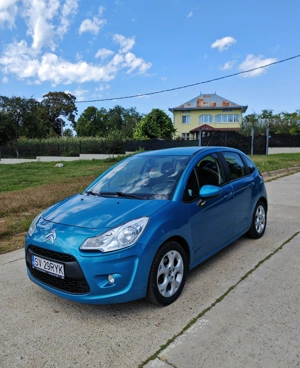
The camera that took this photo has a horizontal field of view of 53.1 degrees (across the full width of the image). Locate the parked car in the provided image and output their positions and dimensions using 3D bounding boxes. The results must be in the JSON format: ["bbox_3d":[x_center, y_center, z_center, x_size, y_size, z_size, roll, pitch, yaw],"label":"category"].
[{"bbox_3d":[0.270,0.256,4.223,1.770,1.520,3.940,2,8,39],"label":"parked car"}]

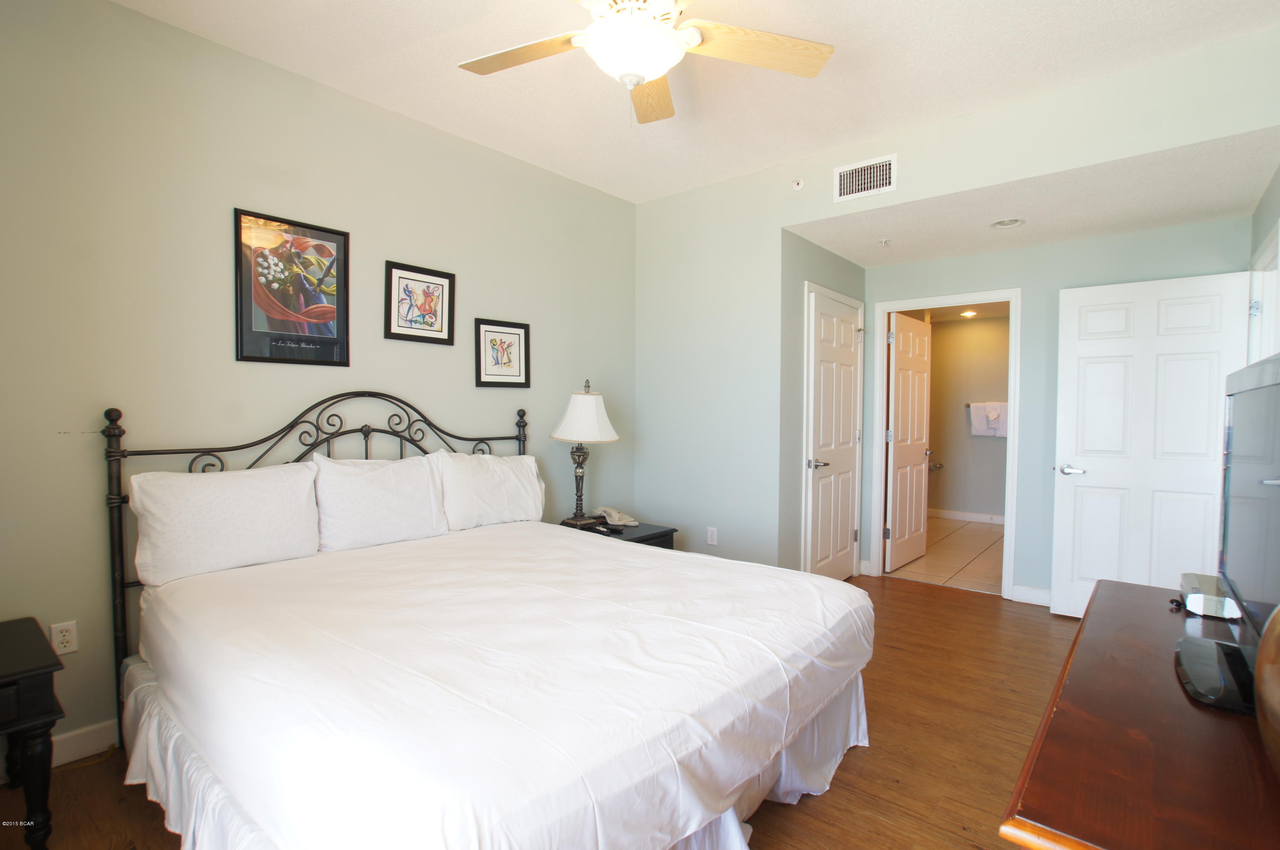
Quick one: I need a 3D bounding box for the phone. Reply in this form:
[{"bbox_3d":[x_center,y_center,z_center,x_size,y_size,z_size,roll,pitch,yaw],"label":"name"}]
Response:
[{"bbox_3d":[-0.154,0.573,3.559,0.250,0.085,0.180,0,2,7],"label":"phone"}]

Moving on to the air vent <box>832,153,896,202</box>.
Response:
[{"bbox_3d":[1.249,-1.366,3.157,0.337,0.198,0.020,2,3,38],"label":"air vent"}]

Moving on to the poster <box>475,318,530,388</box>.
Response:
[{"bbox_3d":[-0.797,-0.416,3.364,0.025,0.391,0.377,2,3,43],"label":"poster"}]

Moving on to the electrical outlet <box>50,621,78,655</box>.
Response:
[{"bbox_3d":[-2.068,0.773,2.042,0.010,0.116,0.067,2,3,43],"label":"electrical outlet"}]

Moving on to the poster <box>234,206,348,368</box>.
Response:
[{"bbox_3d":[-1.538,-0.596,2.554,0.030,0.643,0.457,2,3,43],"label":"poster"}]

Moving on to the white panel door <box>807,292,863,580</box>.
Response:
[{"bbox_3d":[1.402,0.147,4.092,0.040,2.043,0.815,2,3,41],"label":"white panel door"}]

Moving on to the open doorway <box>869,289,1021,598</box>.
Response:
[{"bbox_3d":[2.213,0.128,4.168,0.935,2.118,0.140,2,3,38],"label":"open doorway"}]

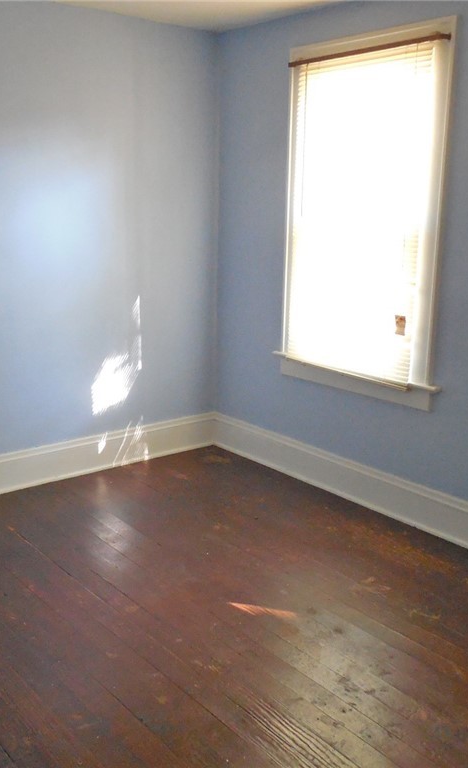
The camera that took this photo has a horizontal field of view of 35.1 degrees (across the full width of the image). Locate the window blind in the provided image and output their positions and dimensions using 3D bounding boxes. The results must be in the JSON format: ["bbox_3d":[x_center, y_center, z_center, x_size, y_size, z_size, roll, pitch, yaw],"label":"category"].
[{"bbox_3d":[0.556,-0.760,3.422,0.070,1.433,0.830,-10,17,-38],"label":"window blind"}]

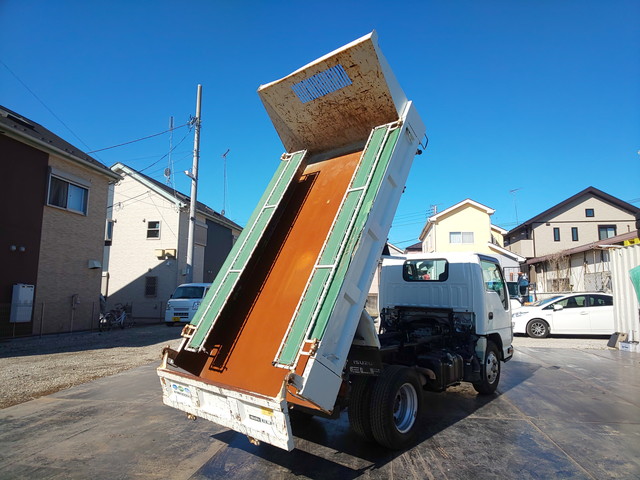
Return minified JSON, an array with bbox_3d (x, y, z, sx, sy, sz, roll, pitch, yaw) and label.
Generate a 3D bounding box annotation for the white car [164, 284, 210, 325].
[{"bbox_3d":[-5.422,2.818,16.764,1.480,1.880,3.400,0,-8,4],"label":"white car"}]

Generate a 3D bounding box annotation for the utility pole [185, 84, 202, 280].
[{"bbox_3d":[-6.598,-2.123,19.288,0.420,12.600,0.420,1,-7,0],"label":"utility pole"}]

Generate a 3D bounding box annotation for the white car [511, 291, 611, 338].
[{"bbox_3d":[8.540,2.620,13.000,4.470,1.490,1.745,0,-7,3],"label":"white car"}]

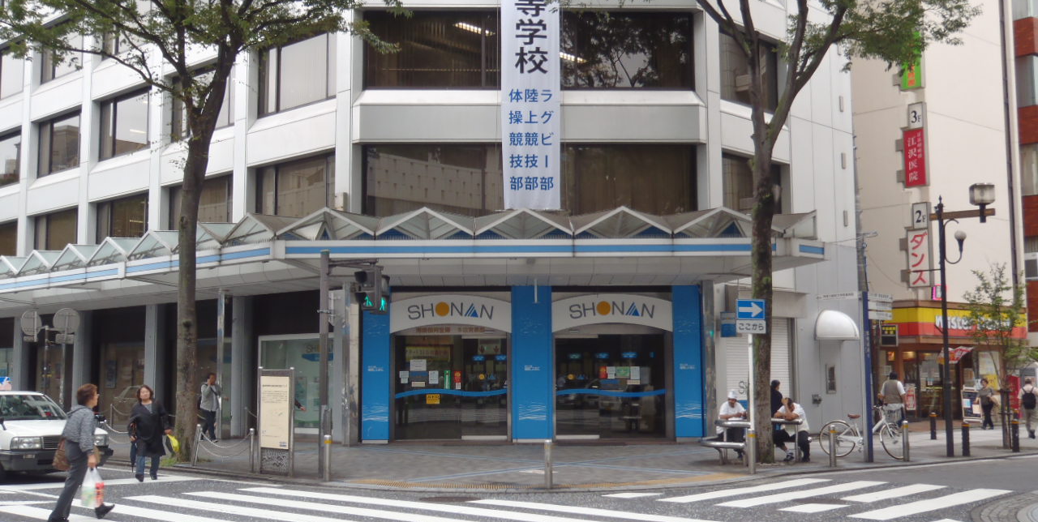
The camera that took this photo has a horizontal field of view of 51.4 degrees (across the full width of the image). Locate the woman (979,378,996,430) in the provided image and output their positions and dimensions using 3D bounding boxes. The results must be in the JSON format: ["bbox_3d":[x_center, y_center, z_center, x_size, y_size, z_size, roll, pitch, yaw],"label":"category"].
[{"bbox_3d":[13.983,4.277,32.322,0.520,1.530,0.420,-6,-8,43],"label":"woman"}]

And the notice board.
[{"bbox_3d":[-3.970,2.629,17.678,0.830,1.740,0.090,-6,-8,41],"label":"notice board"}]

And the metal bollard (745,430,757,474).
[{"bbox_3d":[3.831,3.146,17.800,0.110,0.740,0.110,0,-6,0],"label":"metal bollard"}]

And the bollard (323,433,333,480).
[{"bbox_3d":[-3.061,3.158,17.300,0.110,0.740,0.110,0,-6,0],"label":"bollard"}]

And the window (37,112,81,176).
[{"bbox_3d":[-14.744,-3.773,34.797,3.200,1.829,0.150,-6,-8,41],"label":"window"}]

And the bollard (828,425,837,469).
[{"bbox_3d":[5.528,3.261,19.000,0.110,0.740,0.110,0,-6,0],"label":"bollard"}]

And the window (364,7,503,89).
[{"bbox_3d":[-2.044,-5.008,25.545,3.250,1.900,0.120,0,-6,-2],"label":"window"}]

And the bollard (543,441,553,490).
[{"bbox_3d":[0.418,2.894,15.358,0.100,0.695,0.100,0,-6,0],"label":"bollard"}]

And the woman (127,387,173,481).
[{"bbox_3d":[-6.076,2.822,17.789,0.620,1.560,0.420,2,-7,-22],"label":"woman"}]

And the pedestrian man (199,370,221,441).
[{"bbox_3d":[-7.365,3.498,25.800,0.520,1.660,0.520,-6,-8,42],"label":"pedestrian man"}]

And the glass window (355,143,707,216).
[{"bbox_3d":[0.278,-1.790,25.010,7.814,1.805,0.150,0,-6,-2],"label":"glass window"}]

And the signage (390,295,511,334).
[{"bbox_3d":[-1.550,1.211,24.505,2.770,0.880,0.120,0,-6,-2],"label":"signage"}]

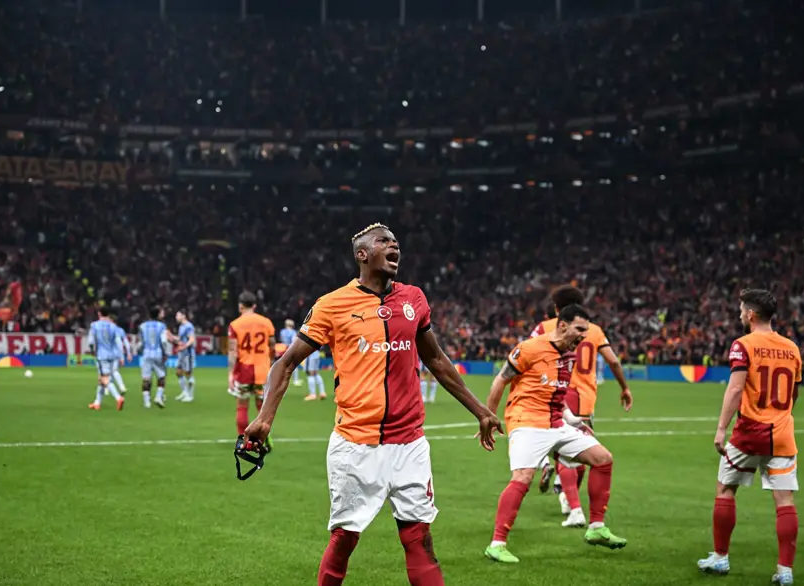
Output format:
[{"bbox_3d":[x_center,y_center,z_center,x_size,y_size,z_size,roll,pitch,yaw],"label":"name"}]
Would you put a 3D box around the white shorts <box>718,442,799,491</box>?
[{"bbox_3d":[2.084,0.941,10.000,0.440,0.420,0.300,0,-1,-12],"label":"white shorts"}]

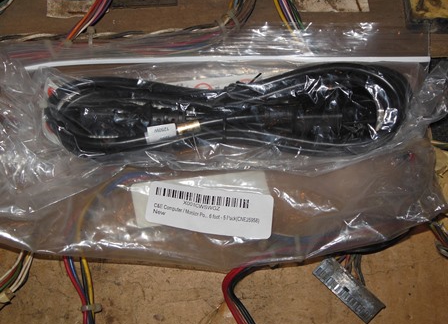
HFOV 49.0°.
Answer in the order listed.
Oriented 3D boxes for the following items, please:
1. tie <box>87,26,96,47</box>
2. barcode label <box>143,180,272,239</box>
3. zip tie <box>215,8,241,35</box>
[{"bbox_3d":[-0.085,-0.080,0.316,0.006,0.009,0.013,0,66,0],"label":"tie"},{"bbox_3d":[-0.007,0.025,0.262,0.067,0.002,0.025,8,59,-3],"label":"barcode label"},{"bbox_3d":[0.002,-0.091,0.321,0.014,0.010,0.015,-20,68,-9],"label":"zip tie"}]

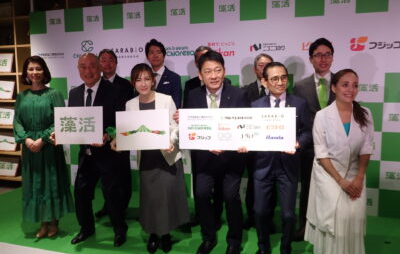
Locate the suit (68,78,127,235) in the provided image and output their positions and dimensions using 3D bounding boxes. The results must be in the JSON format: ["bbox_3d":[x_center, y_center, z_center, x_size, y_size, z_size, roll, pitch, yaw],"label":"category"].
[{"bbox_3d":[-0.854,0.268,3.003,0.540,1.366,0.400,1,6,8],"label":"suit"}]

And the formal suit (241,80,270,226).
[{"bbox_3d":[0.617,0.238,3.302,0.490,1.391,0.280,2,6,15],"label":"formal suit"}]

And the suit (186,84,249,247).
[{"bbox_3d":[0.134,0.326,2.721,0.500,1.290,0.390,2,6,18],"label":"suit"}]

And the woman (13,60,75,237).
[{"bbox_3d":[-1.370,0.183,3.123,0.500,1.611,0.380,1,6,10],"label":"woman"}]

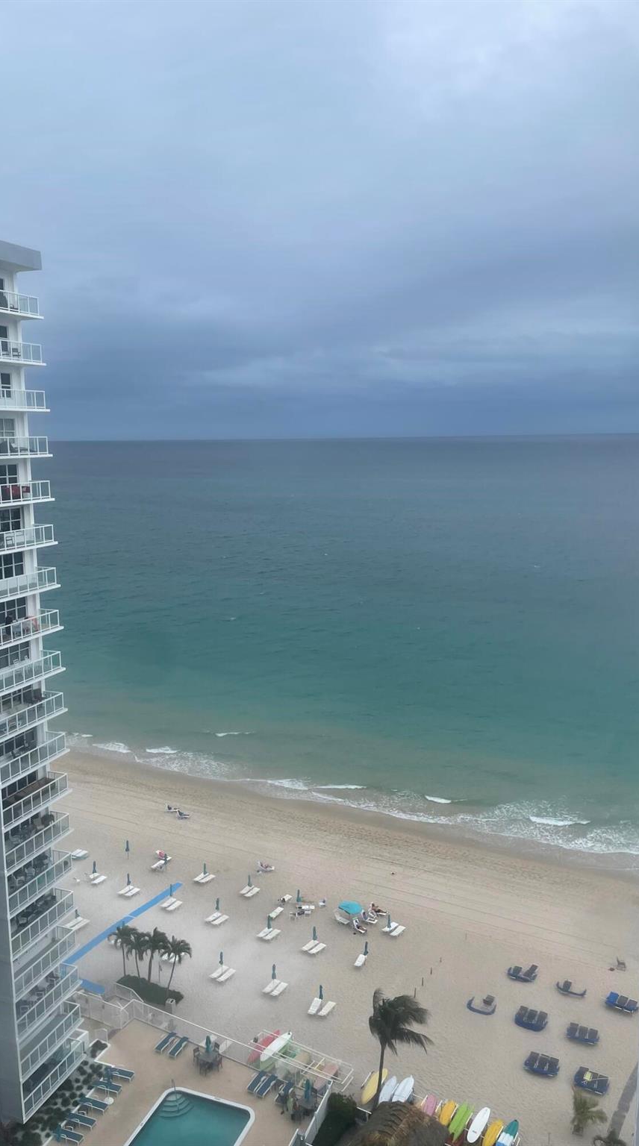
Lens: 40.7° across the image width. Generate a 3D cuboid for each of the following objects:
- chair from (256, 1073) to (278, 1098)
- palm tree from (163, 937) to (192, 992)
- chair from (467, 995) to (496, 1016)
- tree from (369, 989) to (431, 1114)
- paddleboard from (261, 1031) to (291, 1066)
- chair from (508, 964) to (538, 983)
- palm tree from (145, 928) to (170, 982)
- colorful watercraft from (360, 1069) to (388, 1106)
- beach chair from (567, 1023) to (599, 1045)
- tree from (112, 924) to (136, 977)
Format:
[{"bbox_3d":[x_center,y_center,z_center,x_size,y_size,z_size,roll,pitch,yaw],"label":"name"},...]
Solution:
[{"bbox_3d":[-3.719,36.532,61.320,0.660,0.500,1.900,4,10,26],"label":"chair"},{"bbox_3d":[-11.964,33.055,72.456,3.000,5.600,3.000,-1,9,0],"label":"palm tree"},{"bbox_3d":[13.372,35.615,70.999,2.250,0.500,1.750,3,10,24],"label":"chair"},{"bbox_3d":[5.562,33.219,59.285,4.900,9.100,4.300,-1,9,0],"label":"tree"},{"bbox_3d":[-3.256,35.891,64.966,0.860,0.200,3.450,6,11,34],"label":"paddleboard"},{"bbox_3d":[17.771,34.890,75.078,2.300,0.550,1.800,3,10,24],"label":"chair"},{"bbox_3d":[-13.892,32.891,73.917,3.000,5.500,3.000,-1,9,0],"label":"palm tree"},{"bbox_3d":[3.889,36.775,61.535,0.860,0.200,3.450,4,10,29],"label":"colorful watercraft"},{"bbox_3d":[20.621,36.091,67.414,2.300,0.550,1.800,4,10,25],"label":"beach chair"},{"bbox_3d":[-16.891,32.887,74.446,2.900,5.400,2.900,-1,9,0],"label":"tree"}]

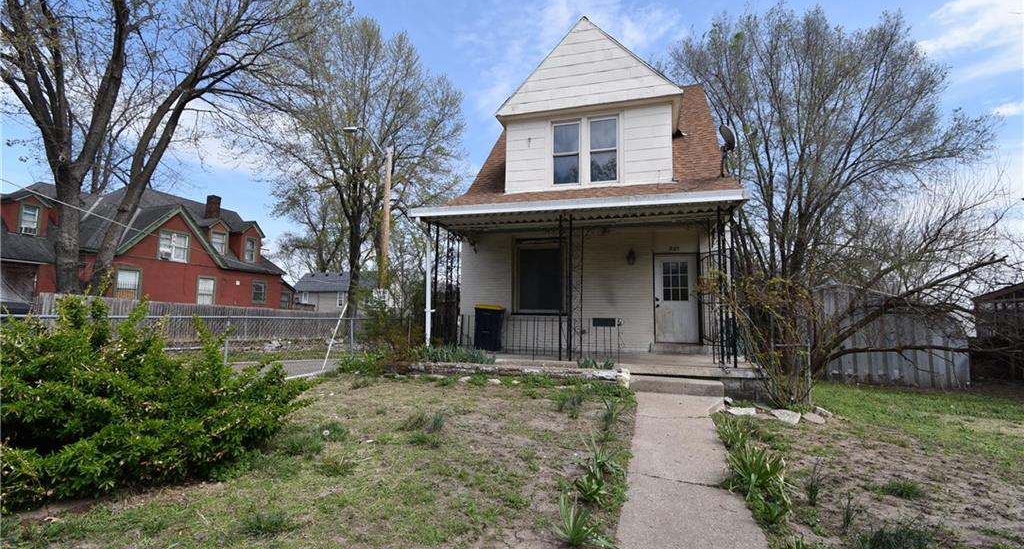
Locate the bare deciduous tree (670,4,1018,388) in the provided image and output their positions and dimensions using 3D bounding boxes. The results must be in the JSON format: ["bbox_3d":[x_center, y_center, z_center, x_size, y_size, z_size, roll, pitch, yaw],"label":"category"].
[{"bbox_3d":[8.747,-2.127,11.268,8.900,9.900,8.000,1,-6,0],"label":"bare deciduous tree"}]

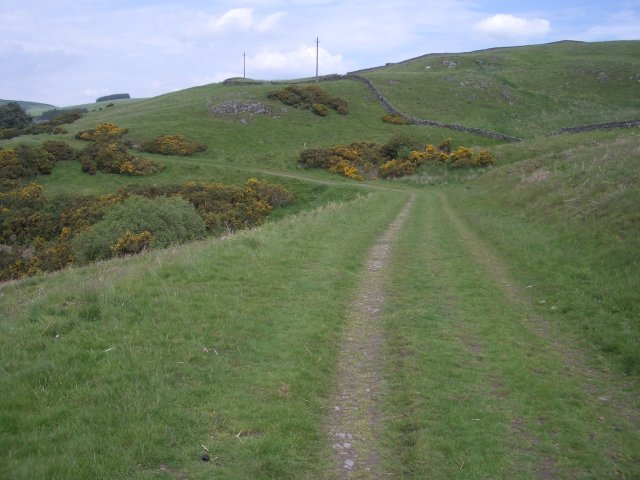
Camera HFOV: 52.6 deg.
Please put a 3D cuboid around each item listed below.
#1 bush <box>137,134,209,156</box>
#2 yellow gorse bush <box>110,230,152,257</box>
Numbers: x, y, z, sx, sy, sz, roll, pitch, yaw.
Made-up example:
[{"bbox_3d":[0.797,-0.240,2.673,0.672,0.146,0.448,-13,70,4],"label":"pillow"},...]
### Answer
[{"bbox_3d":[-15.956,-10.223,70.000,7.200,2.300,4.000,0,7,0],"label":"bush"},{"bbox_3d":[-7.282,0.174,25.000,1.650,1.150,1.300,0,7,0],"label":"yellow gorse bush"}]

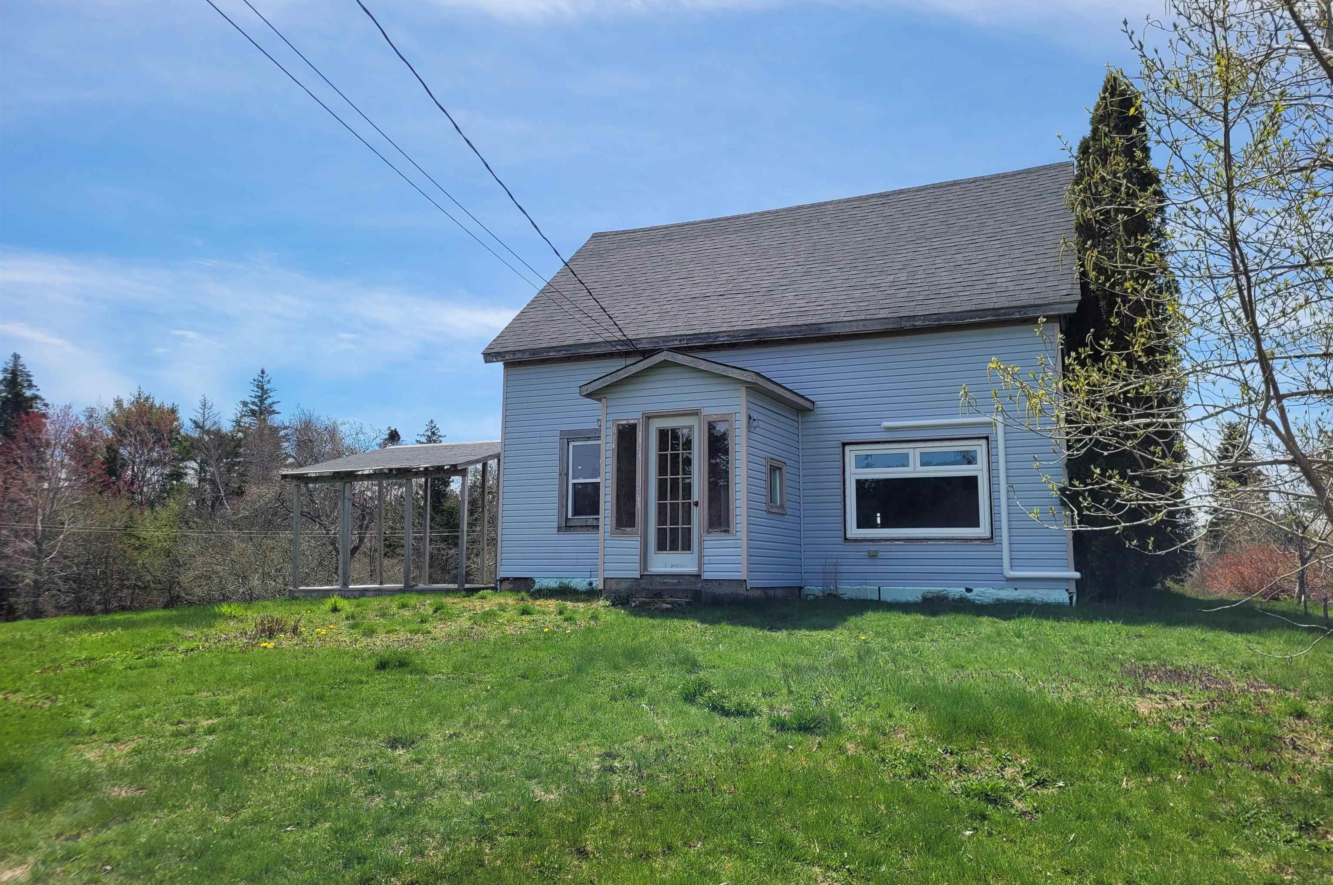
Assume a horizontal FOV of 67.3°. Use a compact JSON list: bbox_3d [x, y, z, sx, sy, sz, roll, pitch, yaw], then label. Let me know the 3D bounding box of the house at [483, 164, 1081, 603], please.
[{"bbox_3d":[2.272,-1.067,17.650,9.504,7.427,9.964,-3,-8,24],"label":"house"}]

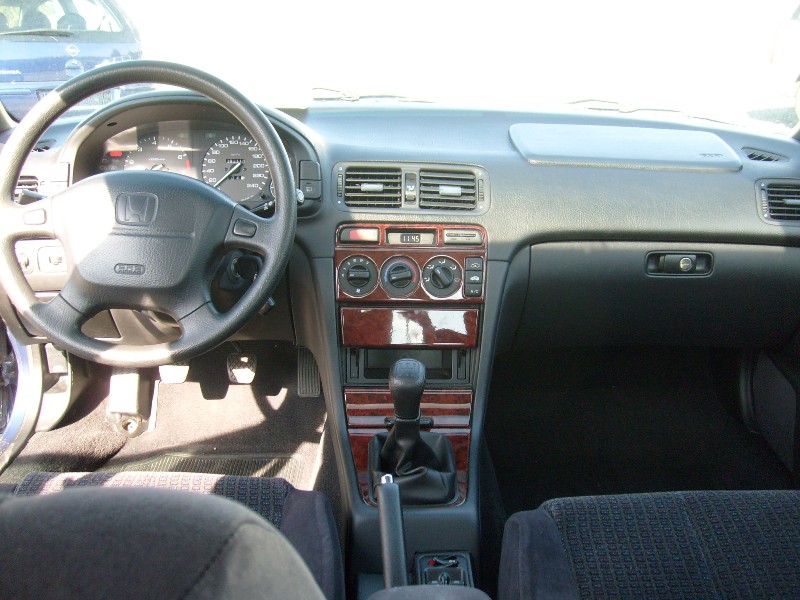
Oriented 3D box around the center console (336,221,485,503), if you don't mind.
[{"bbox_3d":[0.017,0.077,1.094,0.215,0.320,0.280,0,19,1],"label":"center console"}]

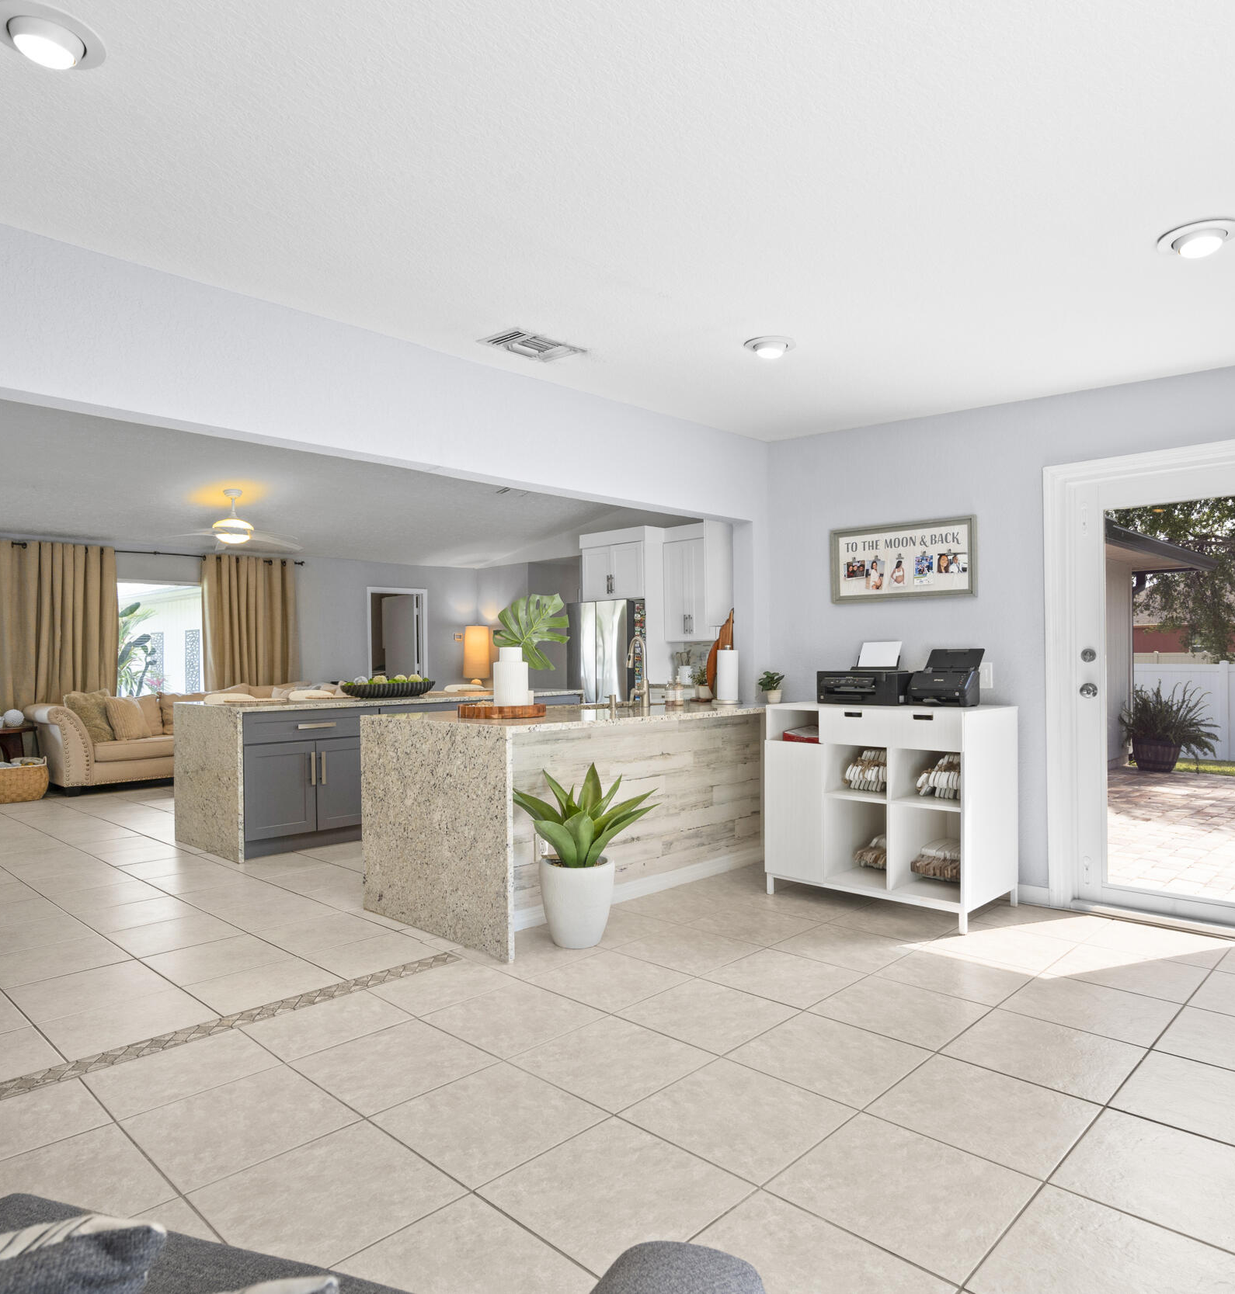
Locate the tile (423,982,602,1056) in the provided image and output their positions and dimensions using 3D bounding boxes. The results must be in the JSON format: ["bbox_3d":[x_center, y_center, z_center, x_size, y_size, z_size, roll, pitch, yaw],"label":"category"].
[{"bbox_3d":[-0.337,1.241,2.883,0.447,0.010,0.447,-2,-2,44],"label":"tile"}]

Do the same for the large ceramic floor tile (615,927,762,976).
[{"bbox_3d":[0.298,1.242,3.531,0.450,0.012,0.450,-2,-1,44],"label":"large ceramic floor tile"}]

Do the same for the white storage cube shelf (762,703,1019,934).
[{"bbox_3d":[1.329,0.763,4.254,1.003,0.949,0.617,-2,-1,44],"label":"white storage cube shelf"}]

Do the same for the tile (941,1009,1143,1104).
[{"bbox_3d":[1.268,1.208,2.568,0.448,0.010,0.448,-1,-1,44],"label":"tile"}]

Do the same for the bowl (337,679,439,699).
[{"bbox_3d":[-1.646,0.320,6.281,0.240,0.110,0.710,-2,-1,44],"label":"bowl"}]

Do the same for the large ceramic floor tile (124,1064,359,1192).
[{"bbox_3d":[-0.971,1.233,2.231,0.447,0.010,0.447,-2,-2,44],"label":"large ceramic floor tile"}]

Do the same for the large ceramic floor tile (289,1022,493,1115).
[{"bbox_3d":[-0.649,1.229,2.547,0.448,0.010,0.448,-1,-1,44],"label":"large ceramic floor tile"}]

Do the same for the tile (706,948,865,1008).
[{"bbox_3d":[0.624,1.233,3.214,0.450,0.012,0.450,-2,-1,44],"label":"tile"}]

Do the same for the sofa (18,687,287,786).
[{"bbox_3d":[-4.490,0.902,8.752,0.880,0.910,2.380,-1,-1,44],"label":"sofa"}]

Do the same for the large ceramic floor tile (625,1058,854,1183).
[{"bbox_3d":[0.316,1.220,2.249,0.447,0.010,0.447,-2,-2,44],"label":"large ceramic floor tile"}]

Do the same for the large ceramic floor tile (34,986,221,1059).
[{"bbox_3d":[-1.634,1.254,2.875,0.412,0.010,0.447,-2,-2,44],"label":"large ceramic floor tile"}]

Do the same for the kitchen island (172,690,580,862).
[{"bbox_3d":[-1.580,0.834,6.421,0.950,0.905,2.780,-1,-1,44],"label":"kitchen island"}]

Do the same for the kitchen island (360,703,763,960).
[{"bbox_3d":[-0.062,0.794,4.546,1.117,0.926,2.188,-2,-1,44],"label":"kitchen island"}]

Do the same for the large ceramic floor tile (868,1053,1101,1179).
[{"bbox_3d":[0.952,1.207,2.245,0.448,0.010,0.448,-1,-1,44],"label":"large ceramic floor tile"}]

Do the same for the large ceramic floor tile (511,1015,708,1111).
[{"bbox_3d":[-0.010,1.222,2.554,0.448,0.010,0.448,-1,-1,44],"label":"large ceramic floor tile"}]

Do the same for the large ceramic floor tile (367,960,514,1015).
[{"bbox_3d":[-0.619,1.246,3.160,0.329,0.012,0.451,-1,-1,44],"label":"large ceramic floor tile"}]

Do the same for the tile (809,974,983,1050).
[{"bbox_3d":[0.948,1.224,2.897,0.450,0.012,0.450,-2,-1,44],"label":"tile"}]

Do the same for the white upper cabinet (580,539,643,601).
[{"bbox_3d":[0.167,-0.773,9.243,0.920,0.630,0.600,-1,-1,44],"label":"white upper cabinet"}]

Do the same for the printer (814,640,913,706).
[{"bbox_3d":[1.338,0.144,4.503,0.445,0.310,0.360,-2,-2,44],"label":"printer"}]

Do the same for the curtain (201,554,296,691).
[{"bbox_3d":[-4.159,0.173,9.813,0.145,2.393,1.053,-2,-1,44],"label":"curtain"}]

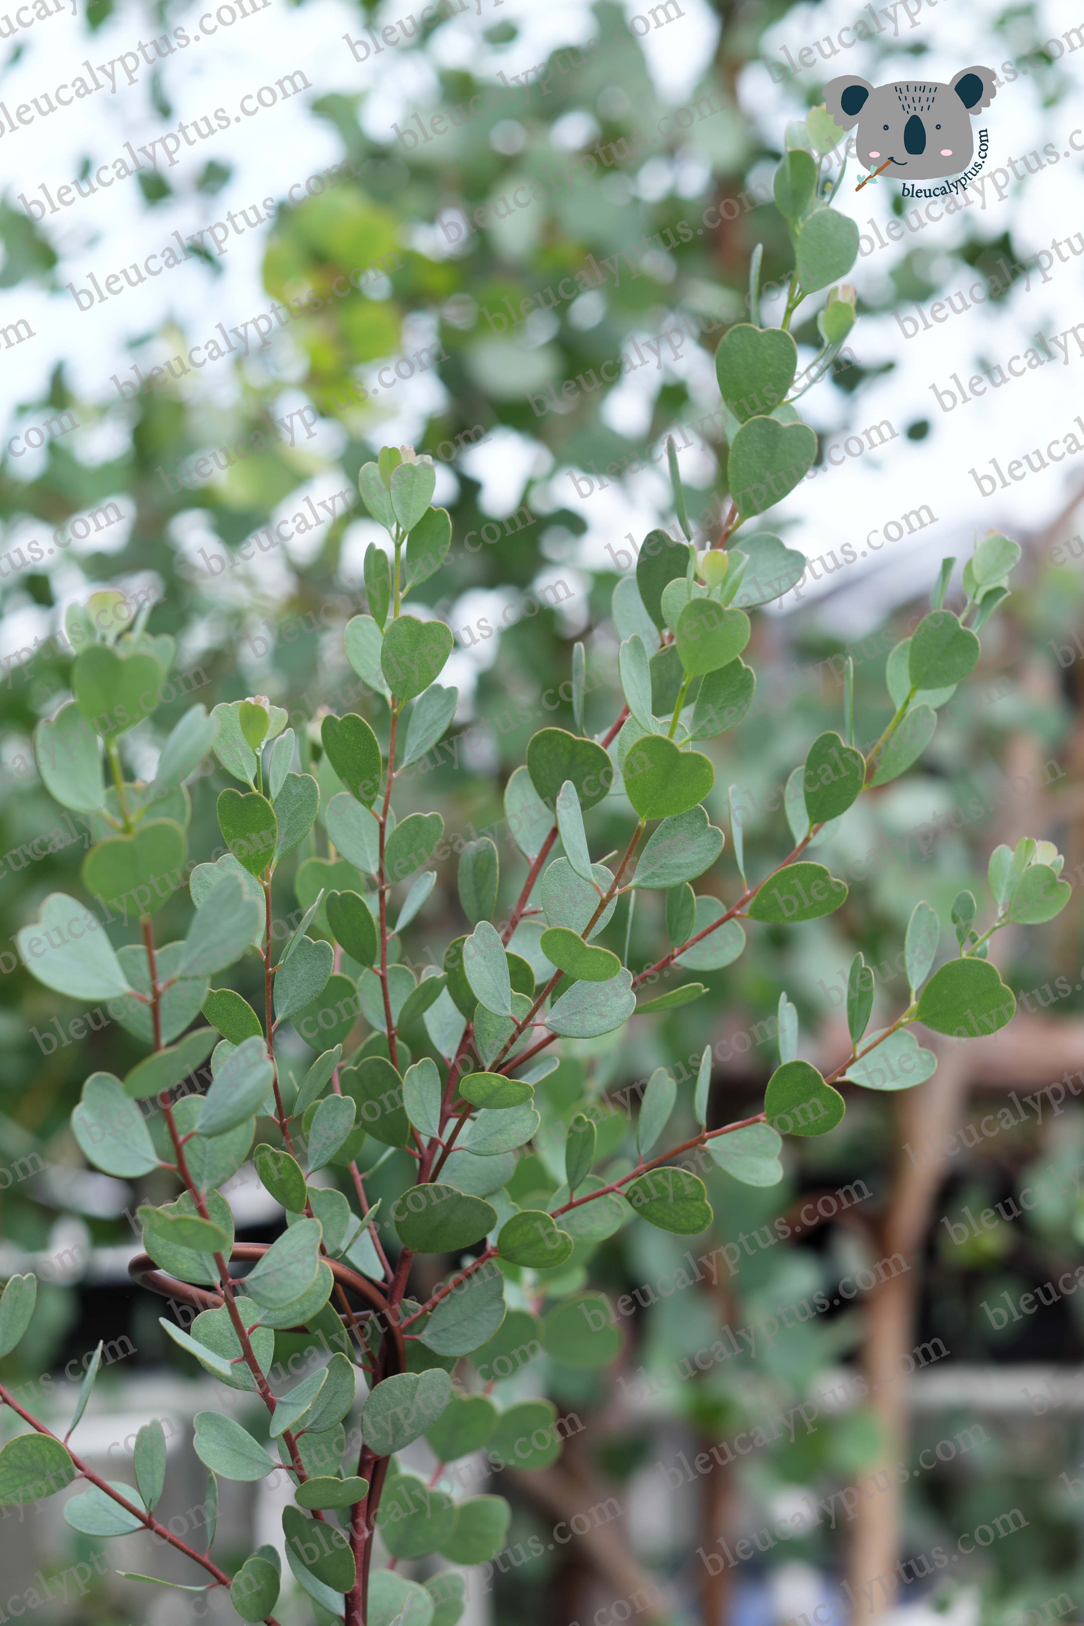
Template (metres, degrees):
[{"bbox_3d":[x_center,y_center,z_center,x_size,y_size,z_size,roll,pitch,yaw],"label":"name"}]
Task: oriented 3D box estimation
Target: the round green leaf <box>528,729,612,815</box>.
[{"bbox_3d":[0.007,-0.011,1.020,0.023,0.024,0.004,14,0,0],"label":"round green leaf"}]

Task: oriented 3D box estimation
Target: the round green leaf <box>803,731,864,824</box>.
[{"bbox_3d":[0.084,-0.010,1.100,0.020,0.028,0.004,28,18,31],"label":"round green leaf"}]

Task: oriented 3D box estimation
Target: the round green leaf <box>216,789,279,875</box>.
[{"bbox_3d":[-0.085,0.006,1.100,0.019,0.028,0.004,0,22,26],"label":"round green leaf"}]

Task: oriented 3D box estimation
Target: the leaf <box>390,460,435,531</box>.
[{"bbox_3d":[-0.035,-0.086,1.020,0.013,0.019,0.004,6,0,-17],"label":"leaf"}]

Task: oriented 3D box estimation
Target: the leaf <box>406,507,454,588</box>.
[{"bbox_3d":[-0.033,-0.078,1.115,0.018,0.027,0.004,4,25,-37],"label":"leaf"}]

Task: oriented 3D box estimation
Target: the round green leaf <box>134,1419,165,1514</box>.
[{"bbox_3d":[-0.118,0.197,1.145,0.004,0.028,0.022,6,-7,-31],"label":"round green leaf"}]

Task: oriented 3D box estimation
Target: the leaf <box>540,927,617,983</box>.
[{"bbox_3d":[0.011,0.043,1.140,0.027,0.004,0.027,23,-30,0],"label":"leaf"}]

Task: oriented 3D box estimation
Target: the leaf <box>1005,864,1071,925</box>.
[{"bbox_3d":[0.135,0.022,1.030,0.018,0.017,0.004,-41,-6,0],"label":"leaf"}]

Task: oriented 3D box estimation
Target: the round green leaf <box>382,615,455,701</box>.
[{"bbox_3d":[-0.036,-0.045,1.110,0.022,0.027,0.004,11,25,5],"label":"round green leaf"}]

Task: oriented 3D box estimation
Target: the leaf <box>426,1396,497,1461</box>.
[{"bbox_3d":[-0.023,0.175,1.080,0.021,0.021,0.004,27,0,3],"label":"leaf"}]

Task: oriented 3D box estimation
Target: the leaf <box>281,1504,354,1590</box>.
[{"bbox_3d":[-0.067,0.221,1.140,0.004,0.030,0.023,-37,11,-35],"label":"leaf"}]

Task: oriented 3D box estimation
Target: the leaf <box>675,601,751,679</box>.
[{"bbox_3d":[0.052,-0.053,1.150,0.024,0.027,0.004,22,26,-12],"label":"leaf"}]

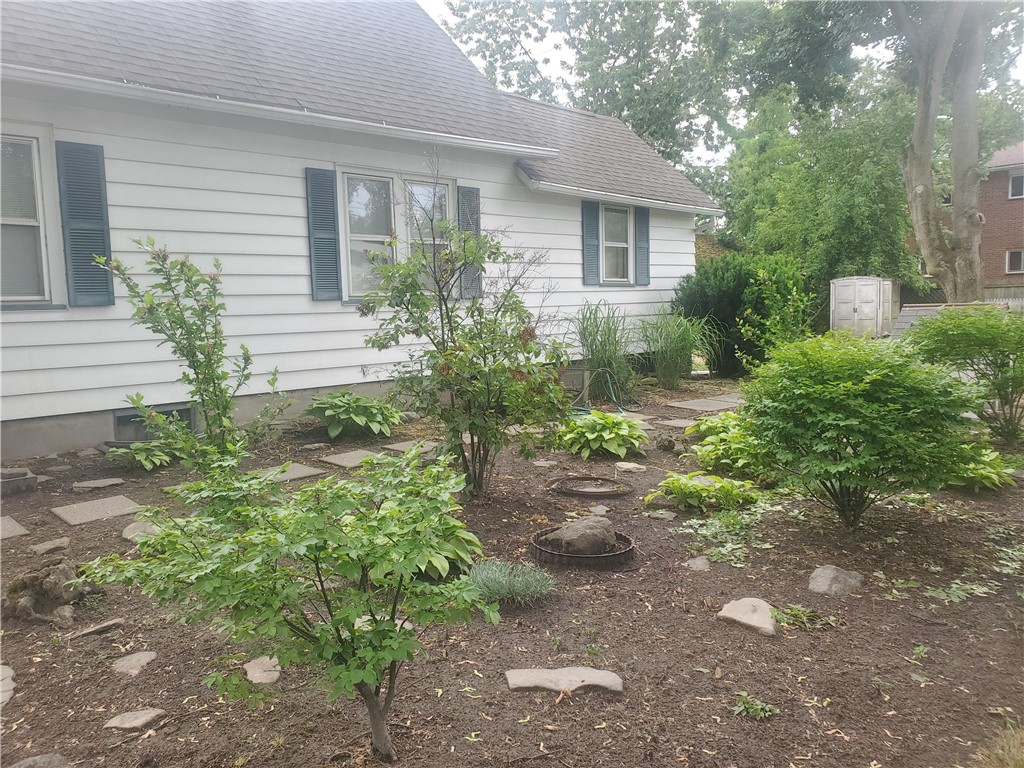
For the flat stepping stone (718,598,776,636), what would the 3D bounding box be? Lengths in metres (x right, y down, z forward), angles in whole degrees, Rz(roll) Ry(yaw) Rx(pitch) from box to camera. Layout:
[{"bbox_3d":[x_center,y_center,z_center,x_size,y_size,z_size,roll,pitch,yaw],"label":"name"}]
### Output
[{"bbox_3d":[0.990,0.948,3.170,0.160,0.085,0.260,-6,8,-40],"label":"flat stepping stone"}]

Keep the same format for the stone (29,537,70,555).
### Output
[{"bbox_3d":[-2.540,0.884,4.220,0.140,0.050,0.230,3,8,33],"label":"stone"}]

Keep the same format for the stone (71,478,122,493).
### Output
[{"bbox_3d":[-2.960,0.718,5.500,0.350,0.050,0.160,-7,8,-43],"label":"stone"}]

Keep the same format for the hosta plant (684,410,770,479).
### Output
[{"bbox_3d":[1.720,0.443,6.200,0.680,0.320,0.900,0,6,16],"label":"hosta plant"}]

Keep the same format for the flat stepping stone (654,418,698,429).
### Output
[{"bbox_3d":[1.662,0.413,7.748,0.400,0.045,0.380,-6,8,-38],"label":"flat stepping stone"}]

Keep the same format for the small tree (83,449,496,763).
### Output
[{"bbox_3d":[-0.685,0.636,2.380,1.170,0.920,1.030,-3,7,-16],"label":"small tree"}]

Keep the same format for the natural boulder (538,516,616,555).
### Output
[{"bbox_3d":[0.338,0.774,3.960,0.390,0.170,0.270,-1,6,5],"label":"natural boulder"}]

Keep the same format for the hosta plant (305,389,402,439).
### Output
[{"bbox_3d":[-1.577,0.262,7.650,0.930,0.420,0.850,-1,6,0],"label":"hosta plant"}]

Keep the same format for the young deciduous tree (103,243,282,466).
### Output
[{"bbox_3d":[-2.795,-0.337,6.750,1.550,1.880,1.250,-7,8,-41],"label":"young deciduous tree"}]

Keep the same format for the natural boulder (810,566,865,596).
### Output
[{"bbox_3d":[1.468,0.870,3.480,0.250,0.100,0.190,-1,6,0],"label":"natural boulder"}]

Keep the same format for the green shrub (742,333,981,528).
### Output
[{"bbox_3d":[1.976,0.259,4.360,1.300,1.100,1.220,2,7,24],"label":"green shrub"}]

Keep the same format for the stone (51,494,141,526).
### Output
[{"bbox_3d":[-2.656,0.816,4.902,0.410,0.045,0.410,-7,9,-44],"label":"stone"}]

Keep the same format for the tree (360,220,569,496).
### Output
[{"bbox_3d":[-0.320,-0.161,5.200,1.320,1.800,1.200,-2,6,-4],"label":"tree"}]

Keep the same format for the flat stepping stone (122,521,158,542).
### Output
[{"bbox_3d":[-2.080,0.843,4.370,0.250,0.060,0.270,-4,7,-25],"label":"flat stepping stone"}]

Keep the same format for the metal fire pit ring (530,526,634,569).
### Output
[{"bbox_3d":[0.365,0.854,3.930,0.530,0.085,0.530,-1,6,0],"label":"metal fire pit ring"}]

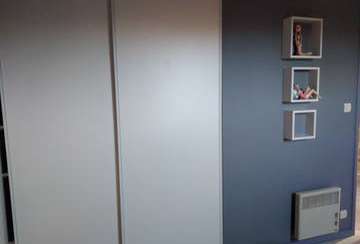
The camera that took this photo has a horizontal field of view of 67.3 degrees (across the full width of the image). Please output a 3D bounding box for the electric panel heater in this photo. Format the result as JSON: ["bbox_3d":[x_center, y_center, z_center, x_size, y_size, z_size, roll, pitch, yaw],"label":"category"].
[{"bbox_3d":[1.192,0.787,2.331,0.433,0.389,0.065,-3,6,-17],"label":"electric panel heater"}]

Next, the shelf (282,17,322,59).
[{"bbox_3d":[0.960,-0.648,2.122,0.297,0.298,0.098,-3,6,-17],"label":"shelf"}]

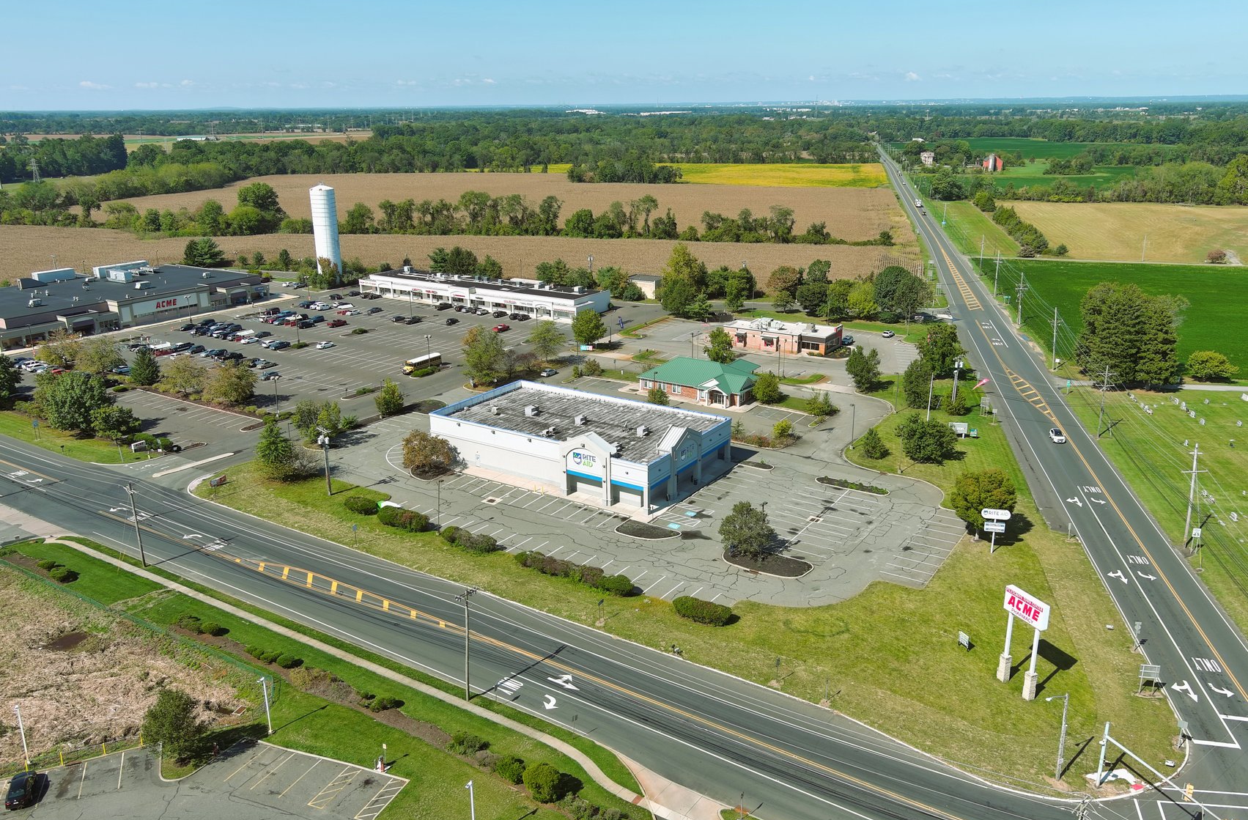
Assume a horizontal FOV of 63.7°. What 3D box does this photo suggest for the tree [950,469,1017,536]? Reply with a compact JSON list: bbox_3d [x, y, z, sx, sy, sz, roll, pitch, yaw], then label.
[{"bbox_3d":[48.750,12.930,136.770,8.800,10.000,8.800,-1,17,0],"label":"tree"}]

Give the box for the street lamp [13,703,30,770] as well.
[{"bbox_3d":[-54.167,29.254,90.324,0.350,6.000,0.750,7,18,22],"label":"street lamp"}]

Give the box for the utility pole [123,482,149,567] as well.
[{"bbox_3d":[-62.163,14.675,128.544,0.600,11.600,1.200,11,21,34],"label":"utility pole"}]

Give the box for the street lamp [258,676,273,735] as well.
[{"bbox_3d":[-34.250,28.350,96.030,0.450,6.100,0.950,6,18,21],"label":"street lamp"}]

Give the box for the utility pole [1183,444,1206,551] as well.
[{"bbox_3d":[75.140,11.540,132.720,3.300,14.500,0.400,1,17,7],"label":"utility pole"}]

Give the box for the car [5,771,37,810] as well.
[{"bbox_3d":[-53.180,33.230,88.600,1.800,1.520,4.450,-6,18,-17],"label":"car"}]

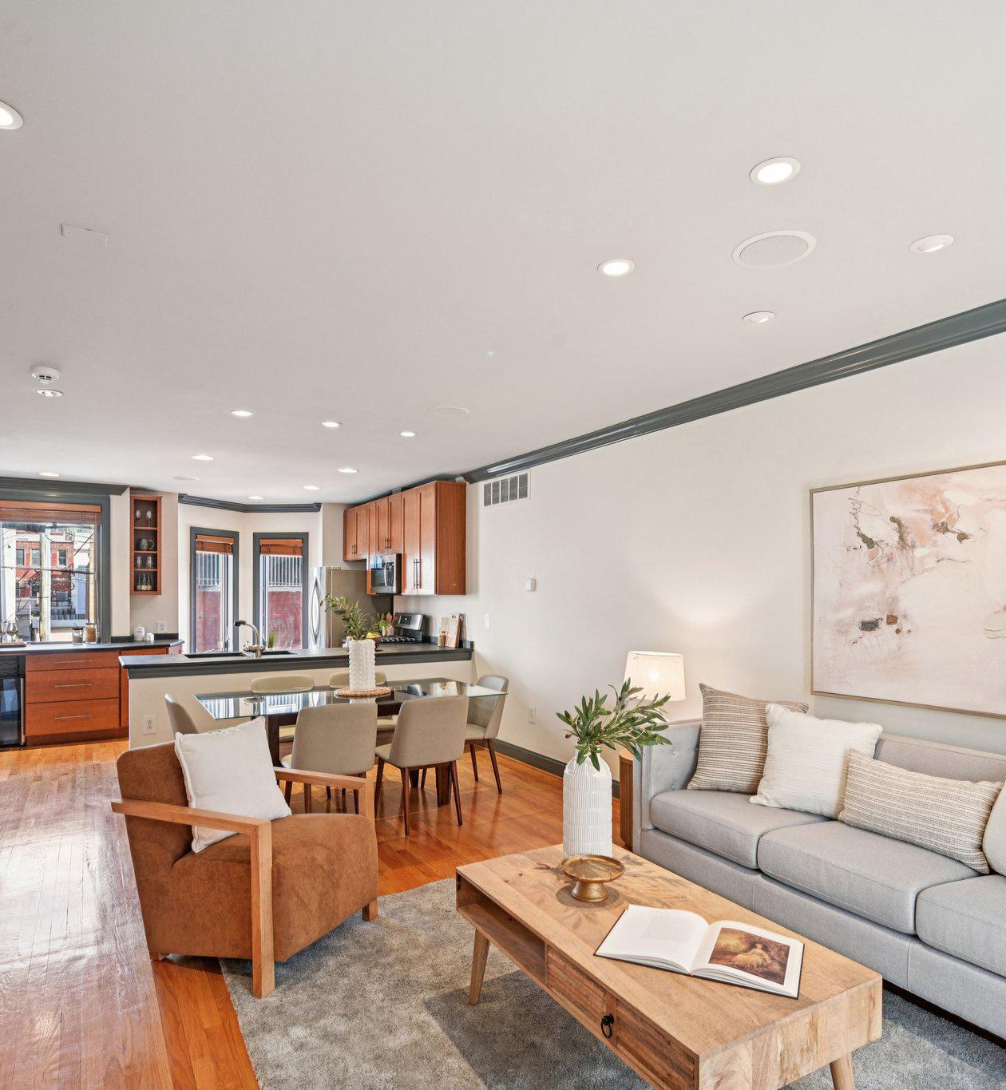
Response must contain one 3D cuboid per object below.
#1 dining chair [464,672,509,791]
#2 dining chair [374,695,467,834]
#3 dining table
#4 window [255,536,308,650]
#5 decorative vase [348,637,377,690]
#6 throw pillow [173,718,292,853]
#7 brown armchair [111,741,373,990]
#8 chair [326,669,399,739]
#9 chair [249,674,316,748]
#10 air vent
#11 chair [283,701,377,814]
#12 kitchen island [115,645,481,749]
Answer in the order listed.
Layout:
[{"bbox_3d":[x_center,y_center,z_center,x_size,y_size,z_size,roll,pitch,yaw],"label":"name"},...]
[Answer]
[{"bbox_3d":[-0.300,1.374,5.237,0.560,0.820,0.480,2,-4,-31],"label":"dining chair"},{"bbox_3d":[-0.533,1.330,4.588,0.480,0.810,0.560,2,-4,-31],"label":"dining chair"},{"bbox_3d":[-0.990,1.347,4.720,1.780,0.743,0.995,1,-3,-29],"label":"dining table"},{"bbox_3d":[-3.020,0.657,9.870,0.760,1.620,0.130,-1,-3,10],"label":"window"},{"bbox_3d":[-0.936,0.800,4.850,0.182,0.345,0.182,1,-3,-29],"label":"decorative vase"},{"bbox_3d":[-1.121,0.976,3.000,0.140,0.440,0.440,-25,-14,30],"label":"throw pillow"},{"bbox_3d":[-1.061,1.244,3.052,0.820,0.770,0.730,-1,-4,24],"label":"brown armchair"},{"bbox_3d":[-0.989,1.387,5.429,0.480,0.810,0.560,2,-4,-31],"label":"chair"},{"bbox_3d":[-1.520,1.352,5.210,0.480,0.800,0.530,1,-3,-29],"label":"chair"},{"bbox_3d":[0.007,-0.474,6.302,0.030,0.215,0.822,1,-3,-30],"label":"air vent"},{"bbox_3d":[-1.047,1.309,4.291,0.480,0.810,0.560,2,-4,-31],"label":"chair"},{"bbox_3d":[-1.756,1.408,6.462,2.900,0.910,0.880,2,-4,-31],"label":"kitchen island"}]

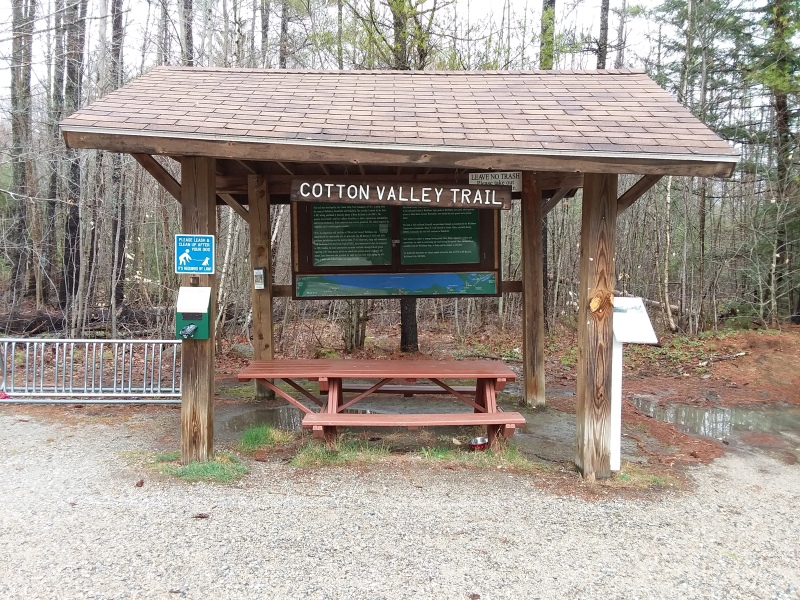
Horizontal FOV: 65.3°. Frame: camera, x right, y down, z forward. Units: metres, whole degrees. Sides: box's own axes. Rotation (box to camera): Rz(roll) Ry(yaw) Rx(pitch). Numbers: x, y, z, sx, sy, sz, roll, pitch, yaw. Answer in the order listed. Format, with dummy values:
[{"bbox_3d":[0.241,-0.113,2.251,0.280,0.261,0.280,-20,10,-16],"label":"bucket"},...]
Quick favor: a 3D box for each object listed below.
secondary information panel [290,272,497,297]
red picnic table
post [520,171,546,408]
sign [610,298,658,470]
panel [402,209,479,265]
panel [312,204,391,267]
[{"bbox_3d":[-0.035,-0.172,7.133,2.288,0.256,0.030,-1,3,0],"label":"secondary information panel"},{"bbox_3d":[-0.215,0.959,5.945,2.450,0.621,1.550,0,3,-2],"label":"red picnic table"},{"bbox_3d":[1.548,-0.143,7.222,0.195,2.694,0.195,-2,3,0],"label":"post"},{"bbox_3d":[1.895,0.679,5.251,0.370,1.384,0.400,0,3,0],"label":"sign"},{"bbox_3d":[0.462,-0.788,7.115,0.889,0.755,0.030,-1,3,0],"label":"panel"},{"bbox_3d":[-0.544,-0.777,7.116,0.895,0.777,0.030,-1,3,0],"label":"panel"}]

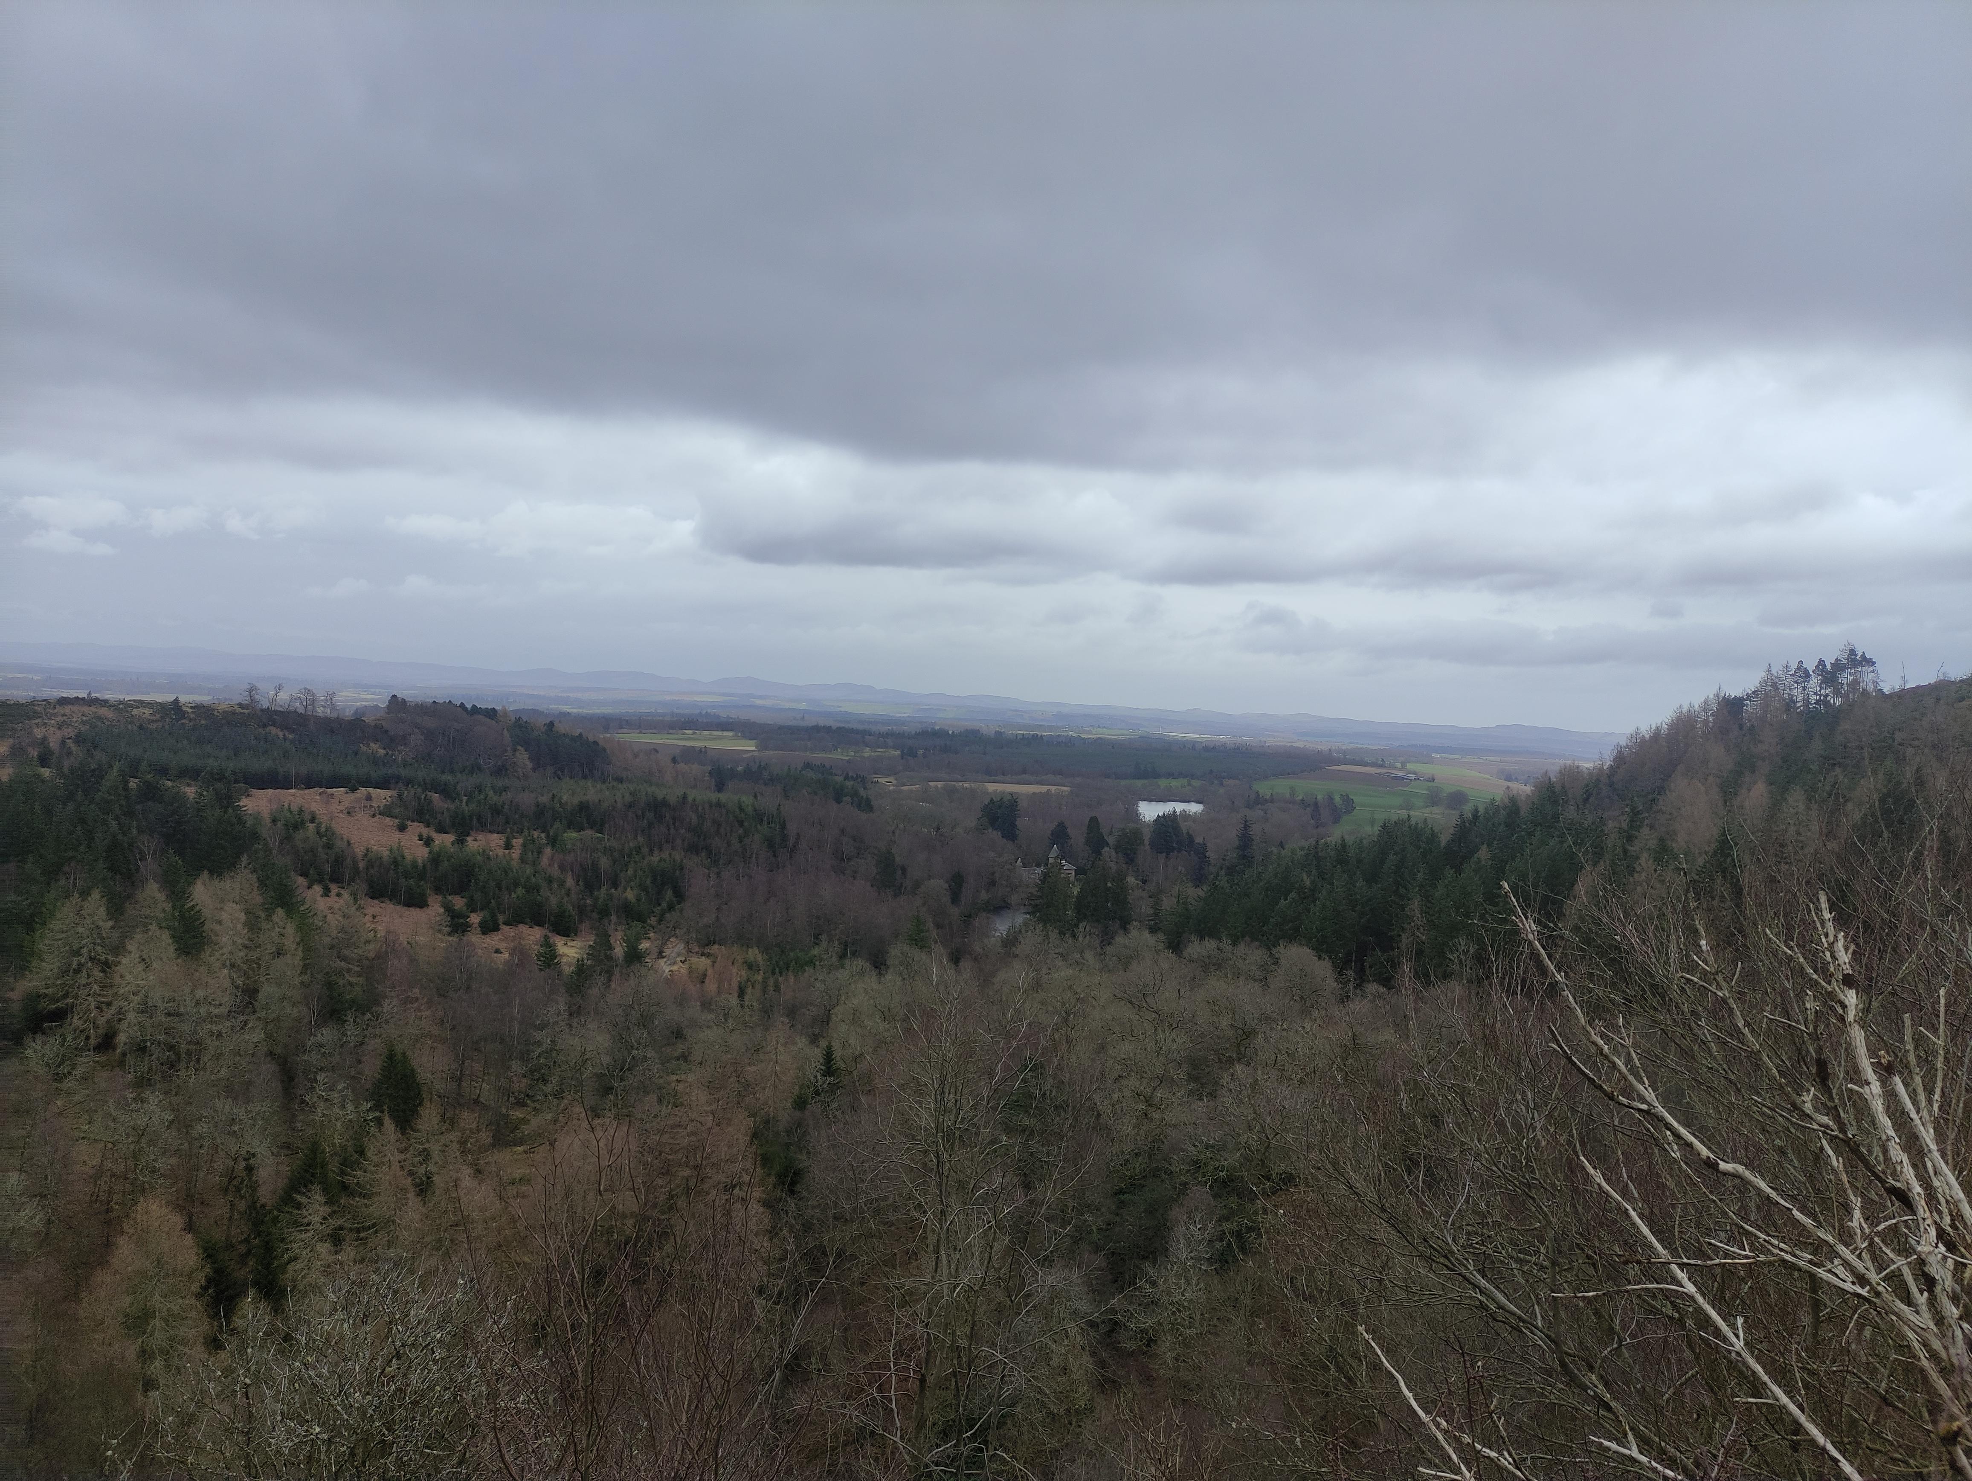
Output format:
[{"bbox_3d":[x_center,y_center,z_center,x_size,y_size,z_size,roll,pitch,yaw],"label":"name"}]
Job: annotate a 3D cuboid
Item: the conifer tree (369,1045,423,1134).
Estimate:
[{"bbox_3d":[-64.115,38.377,155.000,6.000,11.000,6.000,2,1,0],"label":"conifer tree"}]

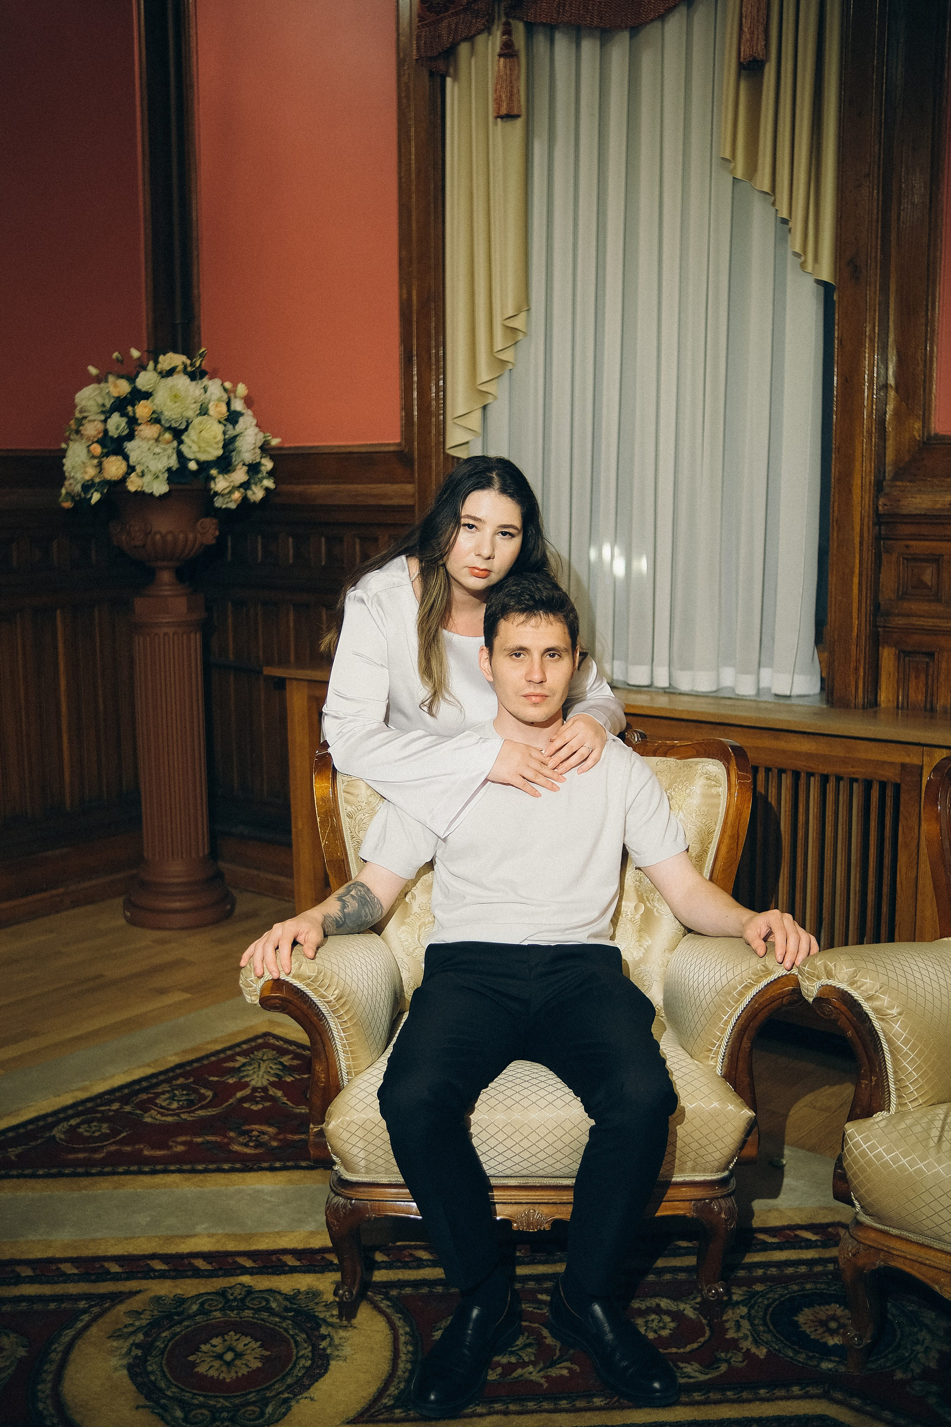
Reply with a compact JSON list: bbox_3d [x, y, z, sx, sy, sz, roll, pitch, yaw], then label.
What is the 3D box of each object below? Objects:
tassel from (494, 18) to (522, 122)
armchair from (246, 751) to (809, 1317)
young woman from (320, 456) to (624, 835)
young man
[{"bbox_3d":[0.093,-1.879,4.041,0.080,0.275,0.075,0,8,0],"label":"tassel"},{"bbox_3d":[0.114,0.534,2.725,0.970,0.940,0.830,0,8,2],"label":"armchair"},{"bbox_3d":[-0.009,0.234,2.883,0.620,1.490,0.750,-1,8,-5],"label":"young woman"},{"bbox_3d":[0.096,0.412,2.414,0.970,1.270,0.730,0,8,2],"label":"young man"}]

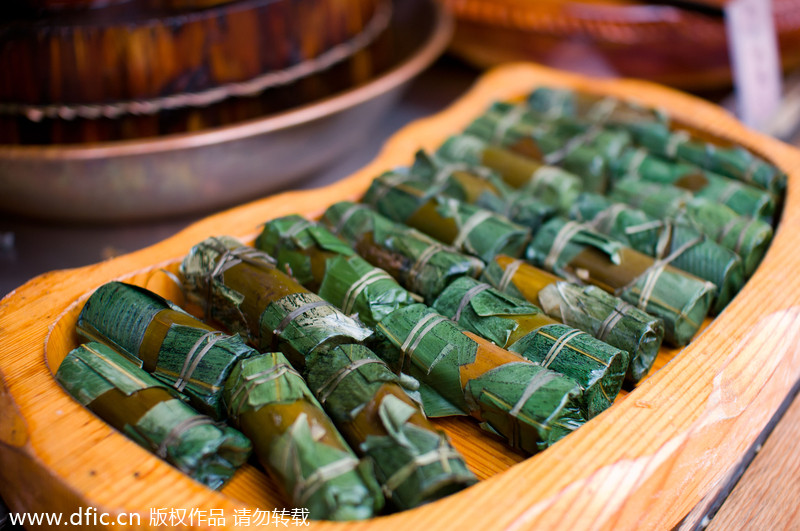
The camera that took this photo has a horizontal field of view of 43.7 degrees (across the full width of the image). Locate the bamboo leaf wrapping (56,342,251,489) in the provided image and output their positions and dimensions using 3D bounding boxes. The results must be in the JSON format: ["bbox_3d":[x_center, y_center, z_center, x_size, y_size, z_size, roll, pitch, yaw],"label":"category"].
[{"bbox_3d":[-0.163,0.100,0.647,0.140,0.048,0.048,24,38,34],"label":"bamboo leaf wrapping"}]

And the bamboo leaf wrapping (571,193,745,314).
[{"bbox_3d":[0.215,-0.015,0.842,0.048,0.048,0.143,-23,38,-34],"label":"bamboo leaf wrapping"}]

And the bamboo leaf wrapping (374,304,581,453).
[{"bbox_3d":[0.053,0.076,0.689,0.145,0.048,0.048,26,39,36],"label":"bamboo leaf wrapping"}]

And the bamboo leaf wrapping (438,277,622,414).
[{"bbox_3d":[0.092,0.056,0.723,0.141,0.048,0.048,26,39,36],"label":"bamboo leaf wrapping"}]

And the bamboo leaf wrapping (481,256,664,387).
[{"bbox_3d":[0.128,0.038,0.752,0.135,0.048,0.048,26,39,35],"label":"bamboo leaf wrapping"}]

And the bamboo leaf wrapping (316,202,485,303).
[{"bbox_3d":[0.000,-0.014,0.839,0.048,0.048,0.144,-27,40,-37],"label":"bamboo leaf wrapping"}]

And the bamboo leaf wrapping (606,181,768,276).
[{"bbox_3d":[0.254,-0.034,0.875,0.131,0.048,0.048,26,39,36],"label":"bamboo leaf wrapping"}]

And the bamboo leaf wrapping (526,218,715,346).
[{"bbox_3d":[0.175,0.009,0.802,0.048,0.048,0.150,-22,38,-33],"label":"bamboo leaf wrapping"}]

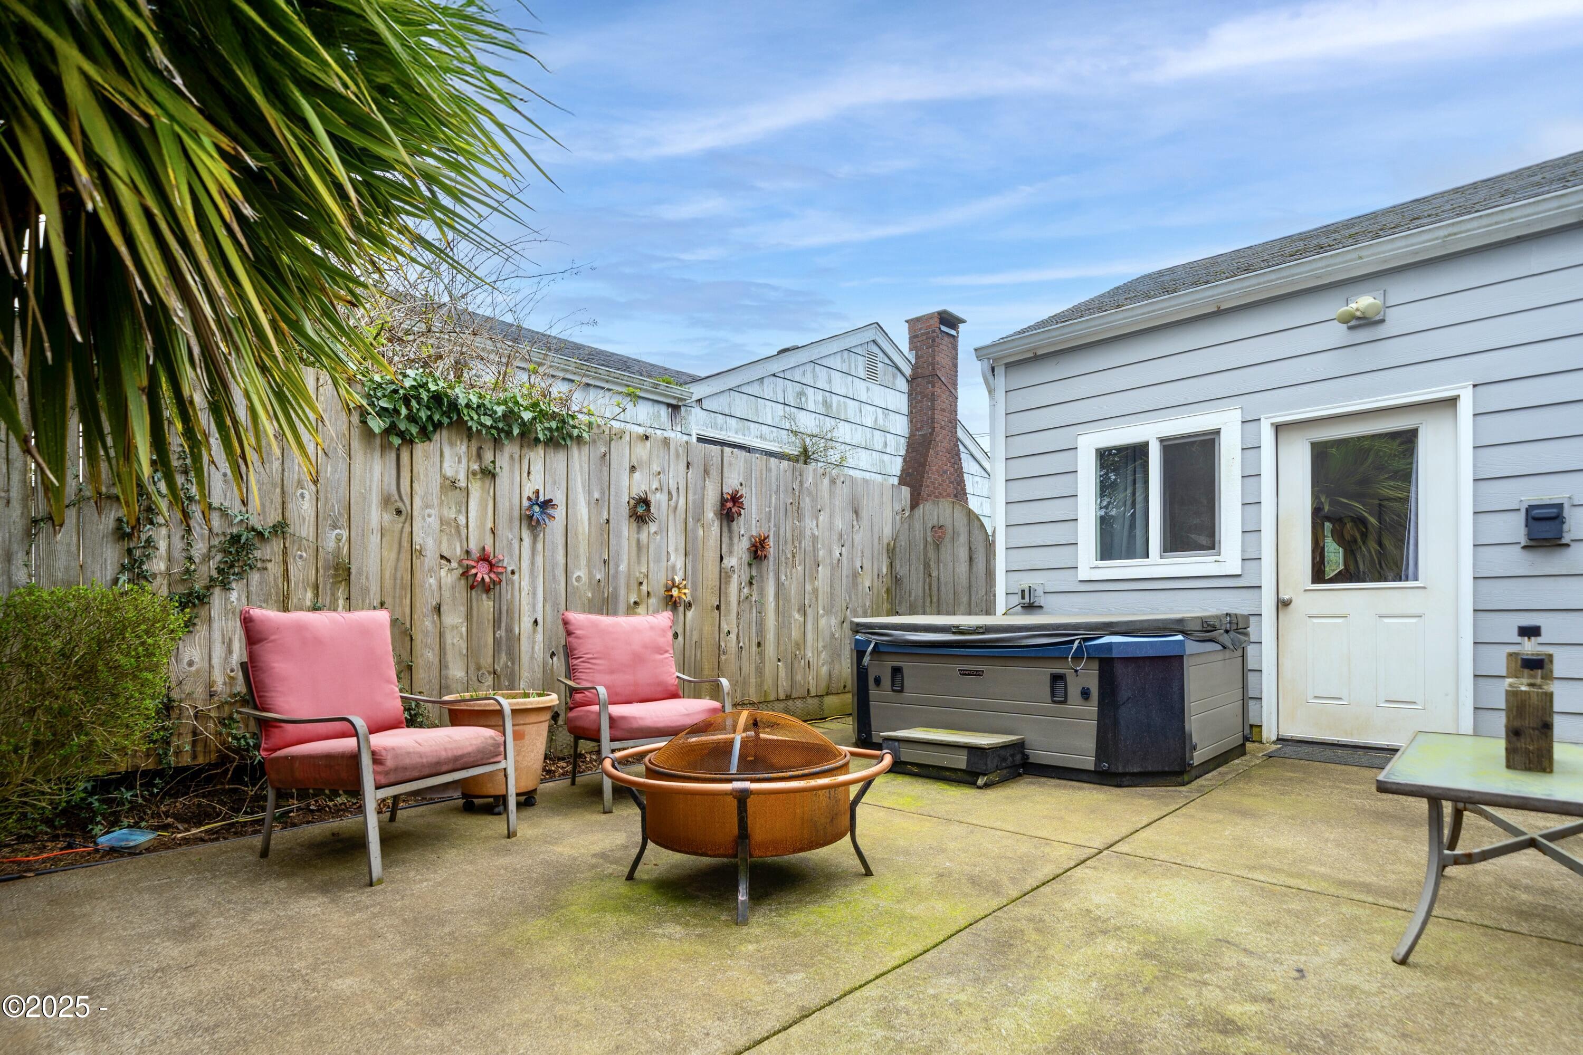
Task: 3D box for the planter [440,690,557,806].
[{"bbox_3d":[-1.281,0.990,3.290,0.475,0.485,0.475,2,-5,-21],"label":"planter"}]

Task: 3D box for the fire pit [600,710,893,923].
[{"bbox_3d":[-0.137,0.856,2.435,0.930,0.545,0.930,0,-5,-3],"label":"fire pit"}]

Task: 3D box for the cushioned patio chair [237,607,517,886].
[{"bbox_3d":[-1.501,0.730,2.734,0.750,0.870,0.620,-2,-5,24],"label":"cushioned patio chair"}]

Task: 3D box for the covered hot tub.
[{"bbox_3d":[1.585,1.000,4.820,2.100,0.840,1.650,-4,-6,43],"label":"covered hot tub"}]

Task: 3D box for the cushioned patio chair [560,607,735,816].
[{"bbox_3d":[-0.715,0.842,3.652,0.620,0.870,0.750,3,-5,-29],"label":"cushioned patio chair"}]

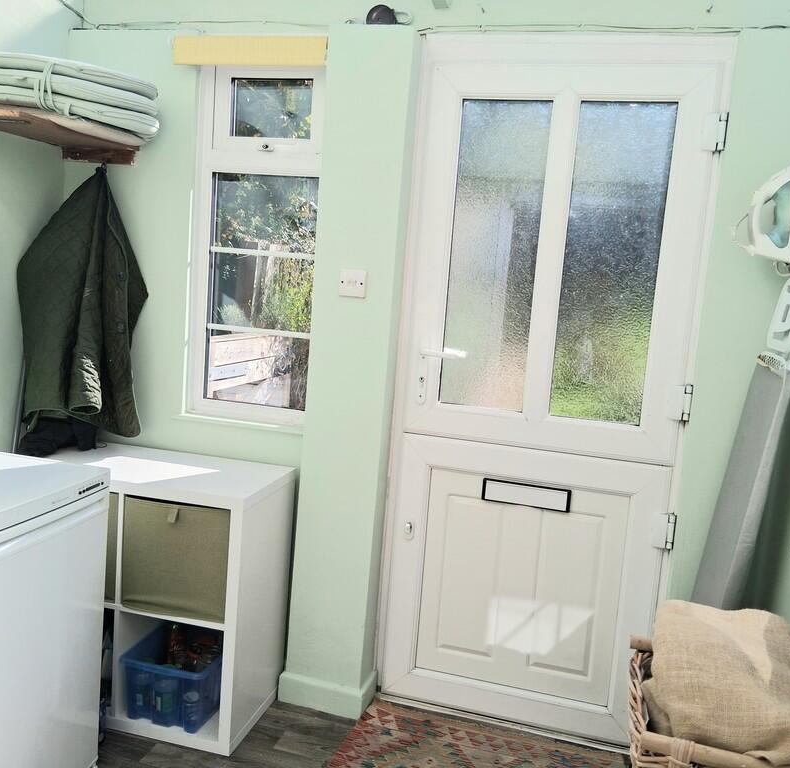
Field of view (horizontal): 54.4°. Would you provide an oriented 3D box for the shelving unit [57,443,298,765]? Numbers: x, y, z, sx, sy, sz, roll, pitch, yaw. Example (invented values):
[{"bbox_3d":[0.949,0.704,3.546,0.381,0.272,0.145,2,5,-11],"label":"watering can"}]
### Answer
[{"bbox_3d":[-0.772,0.635,2.457,0.765,0.768,0.410,6,8,12],"label":"shelving unit"}]

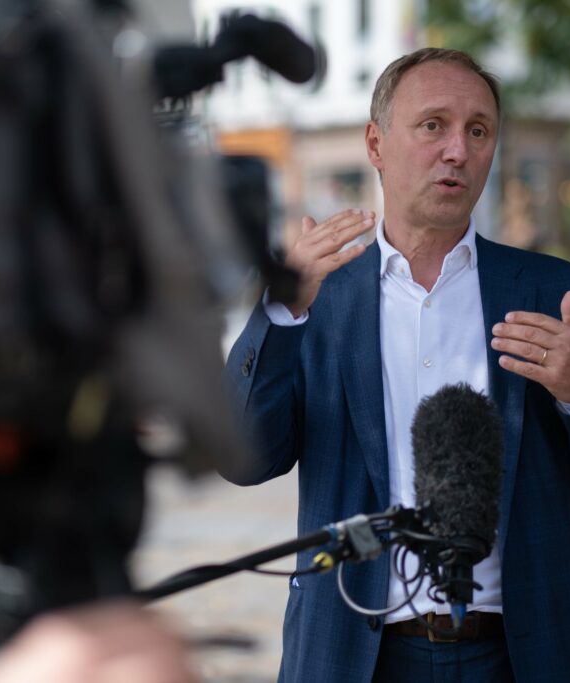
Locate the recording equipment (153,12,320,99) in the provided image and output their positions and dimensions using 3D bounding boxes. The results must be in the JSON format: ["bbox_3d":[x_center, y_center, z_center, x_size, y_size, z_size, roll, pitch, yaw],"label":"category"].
[{"bbox_3d":[-0.037,-0.240,2.020,0.055,0.080,0.260,1,3,22],"label":"recording equipment"}]

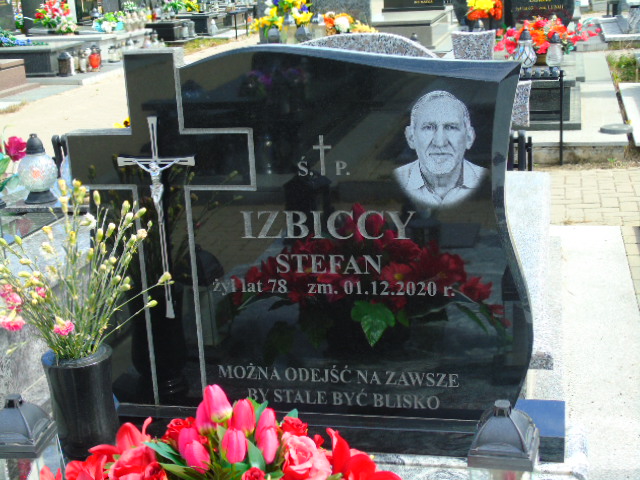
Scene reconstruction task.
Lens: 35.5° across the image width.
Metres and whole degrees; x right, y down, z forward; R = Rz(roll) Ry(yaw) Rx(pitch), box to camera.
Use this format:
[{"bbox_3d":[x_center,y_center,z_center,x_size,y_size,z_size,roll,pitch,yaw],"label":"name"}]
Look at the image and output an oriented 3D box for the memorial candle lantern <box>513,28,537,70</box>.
[{"bbox_3d":[1.659,-1.534,8.050,0.175,0.330,0.175,0,15,13],"label":"memorial candle lantern"}]

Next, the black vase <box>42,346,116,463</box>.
[{"bbox_3d":[-0.468,0.338,1.993,0.138,0.234,0.138,0,15,13],"label":"black vase"}]

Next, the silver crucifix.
[{"bbox_3d":[-0.323,-0.045,2.039,0.167,0.421,0.035,0,15,13],"label":"silver crucifix"}]

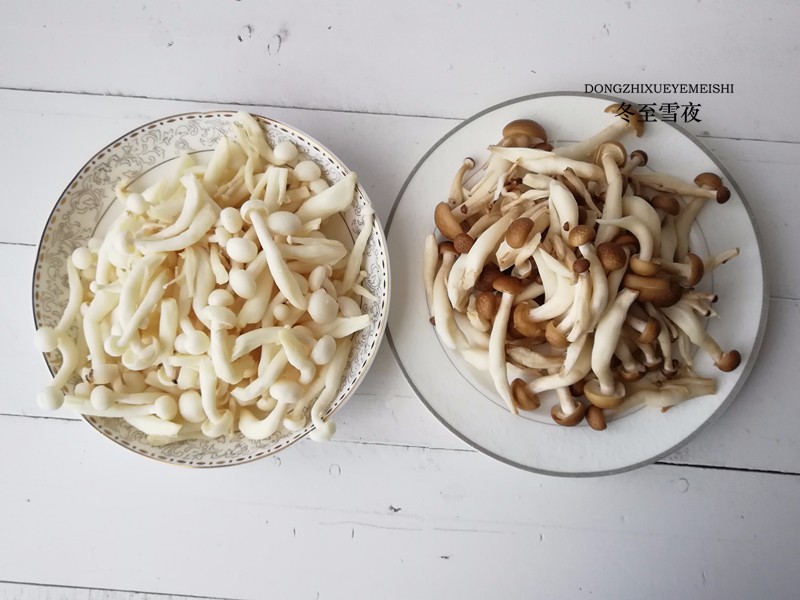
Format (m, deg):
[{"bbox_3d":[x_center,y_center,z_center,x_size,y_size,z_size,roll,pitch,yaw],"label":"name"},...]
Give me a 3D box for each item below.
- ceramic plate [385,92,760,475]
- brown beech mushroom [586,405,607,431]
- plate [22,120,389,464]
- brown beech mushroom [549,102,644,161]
[{"bbox_3d":[0.097,-0.011,0.358,0.218,0.018,0.218,0,86,0],"label":"ceramic plate"},{"bbox_3d":[0.108,0.064,0.344,0.013,0.013,0.015,-21,85,-27],"label":"brown beech mushroom"},{"bbox_3d":[-0.102,-0.007,0.353,0.197,0.032,0.197,0,86,0],"label":"plate"},{"bbox_3d":[0.108,-0.092,0.352,0.056,0.024,0.025,-28,86,7],"label":"brown beech mushroom"}]

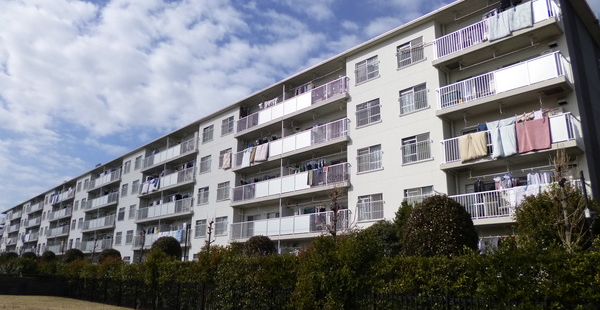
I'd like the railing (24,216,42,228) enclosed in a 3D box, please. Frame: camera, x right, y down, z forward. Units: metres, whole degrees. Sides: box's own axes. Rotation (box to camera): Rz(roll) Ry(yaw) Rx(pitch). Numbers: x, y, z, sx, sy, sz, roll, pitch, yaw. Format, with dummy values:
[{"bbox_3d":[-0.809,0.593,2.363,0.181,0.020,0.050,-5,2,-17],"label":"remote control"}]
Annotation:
[{"bbox_3d":[-47.605,12.402,75.605,1.300,1.350,11.366,15,-21,-42],"label":"railing"}]

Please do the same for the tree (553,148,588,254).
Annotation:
[{"bbox_3d":[7.526,2.126,11.476,1.150,5.018,1.150,15,-21,-42],"label":"tree"}]

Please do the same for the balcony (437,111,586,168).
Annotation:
[{"bbox_3d":[8.872,-0.343,17.929,1.177,1.375,5.414,15,-21,-42],"label":"balcony"}]

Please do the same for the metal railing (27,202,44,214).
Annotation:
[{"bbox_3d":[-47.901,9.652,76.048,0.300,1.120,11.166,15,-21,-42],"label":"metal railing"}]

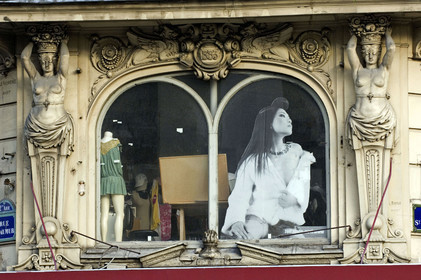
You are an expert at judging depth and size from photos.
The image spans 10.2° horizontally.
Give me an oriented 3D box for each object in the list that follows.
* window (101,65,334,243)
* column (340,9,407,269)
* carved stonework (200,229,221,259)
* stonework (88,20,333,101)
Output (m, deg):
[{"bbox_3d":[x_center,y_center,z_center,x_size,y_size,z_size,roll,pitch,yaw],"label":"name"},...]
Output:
[{"bbox_3d":[0.032,0.214,29.916,2.941,2.111,0.250,-1,-8,6],"label":"window"},{"bbox_3d":[2.060,-0.002,29.474,0.761,3.068,0.500,-1,-8,6],"label":"column"},{"bbox_3d":[-0.012,1.288,29.364,0.247,0.347,0.247,-1,-8,6],"label":"carved stonework"},{"bbox_3d":[0.000,-0.976,29.883,3.058,0.888,0.400,-1,-8,6],"label":"stonework"}]

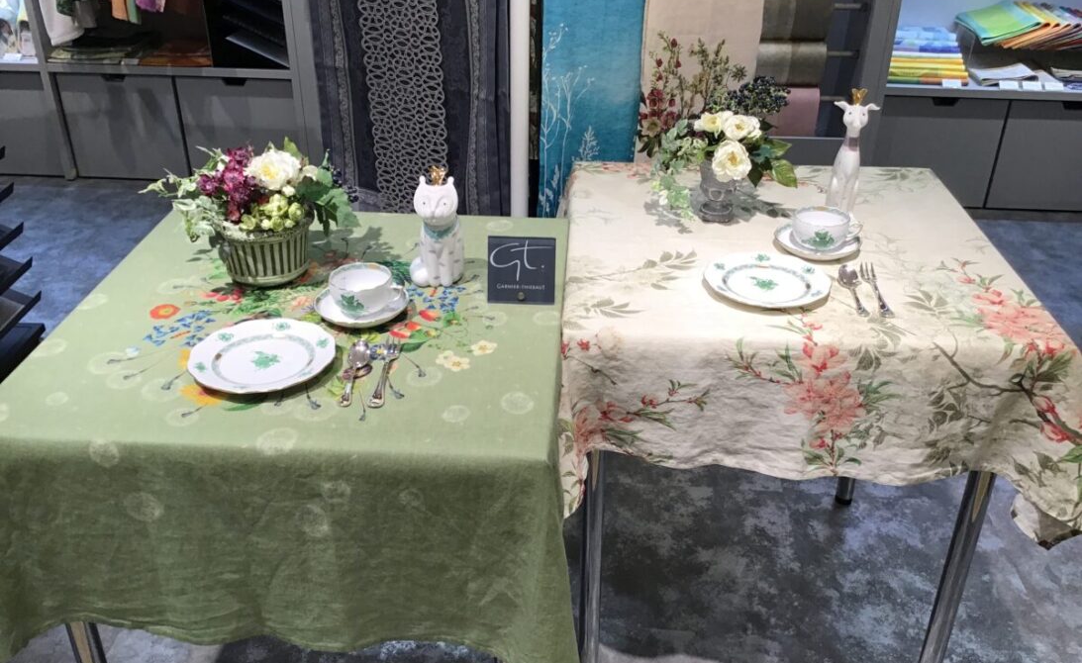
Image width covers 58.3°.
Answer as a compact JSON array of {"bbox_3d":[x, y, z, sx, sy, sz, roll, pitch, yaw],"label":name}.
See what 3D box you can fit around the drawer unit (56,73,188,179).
[{"bbox_3d":[-1.723,-0.943,4.230,0.487,0.430,0.420,2,28,4],"label":"drawer unit"}]

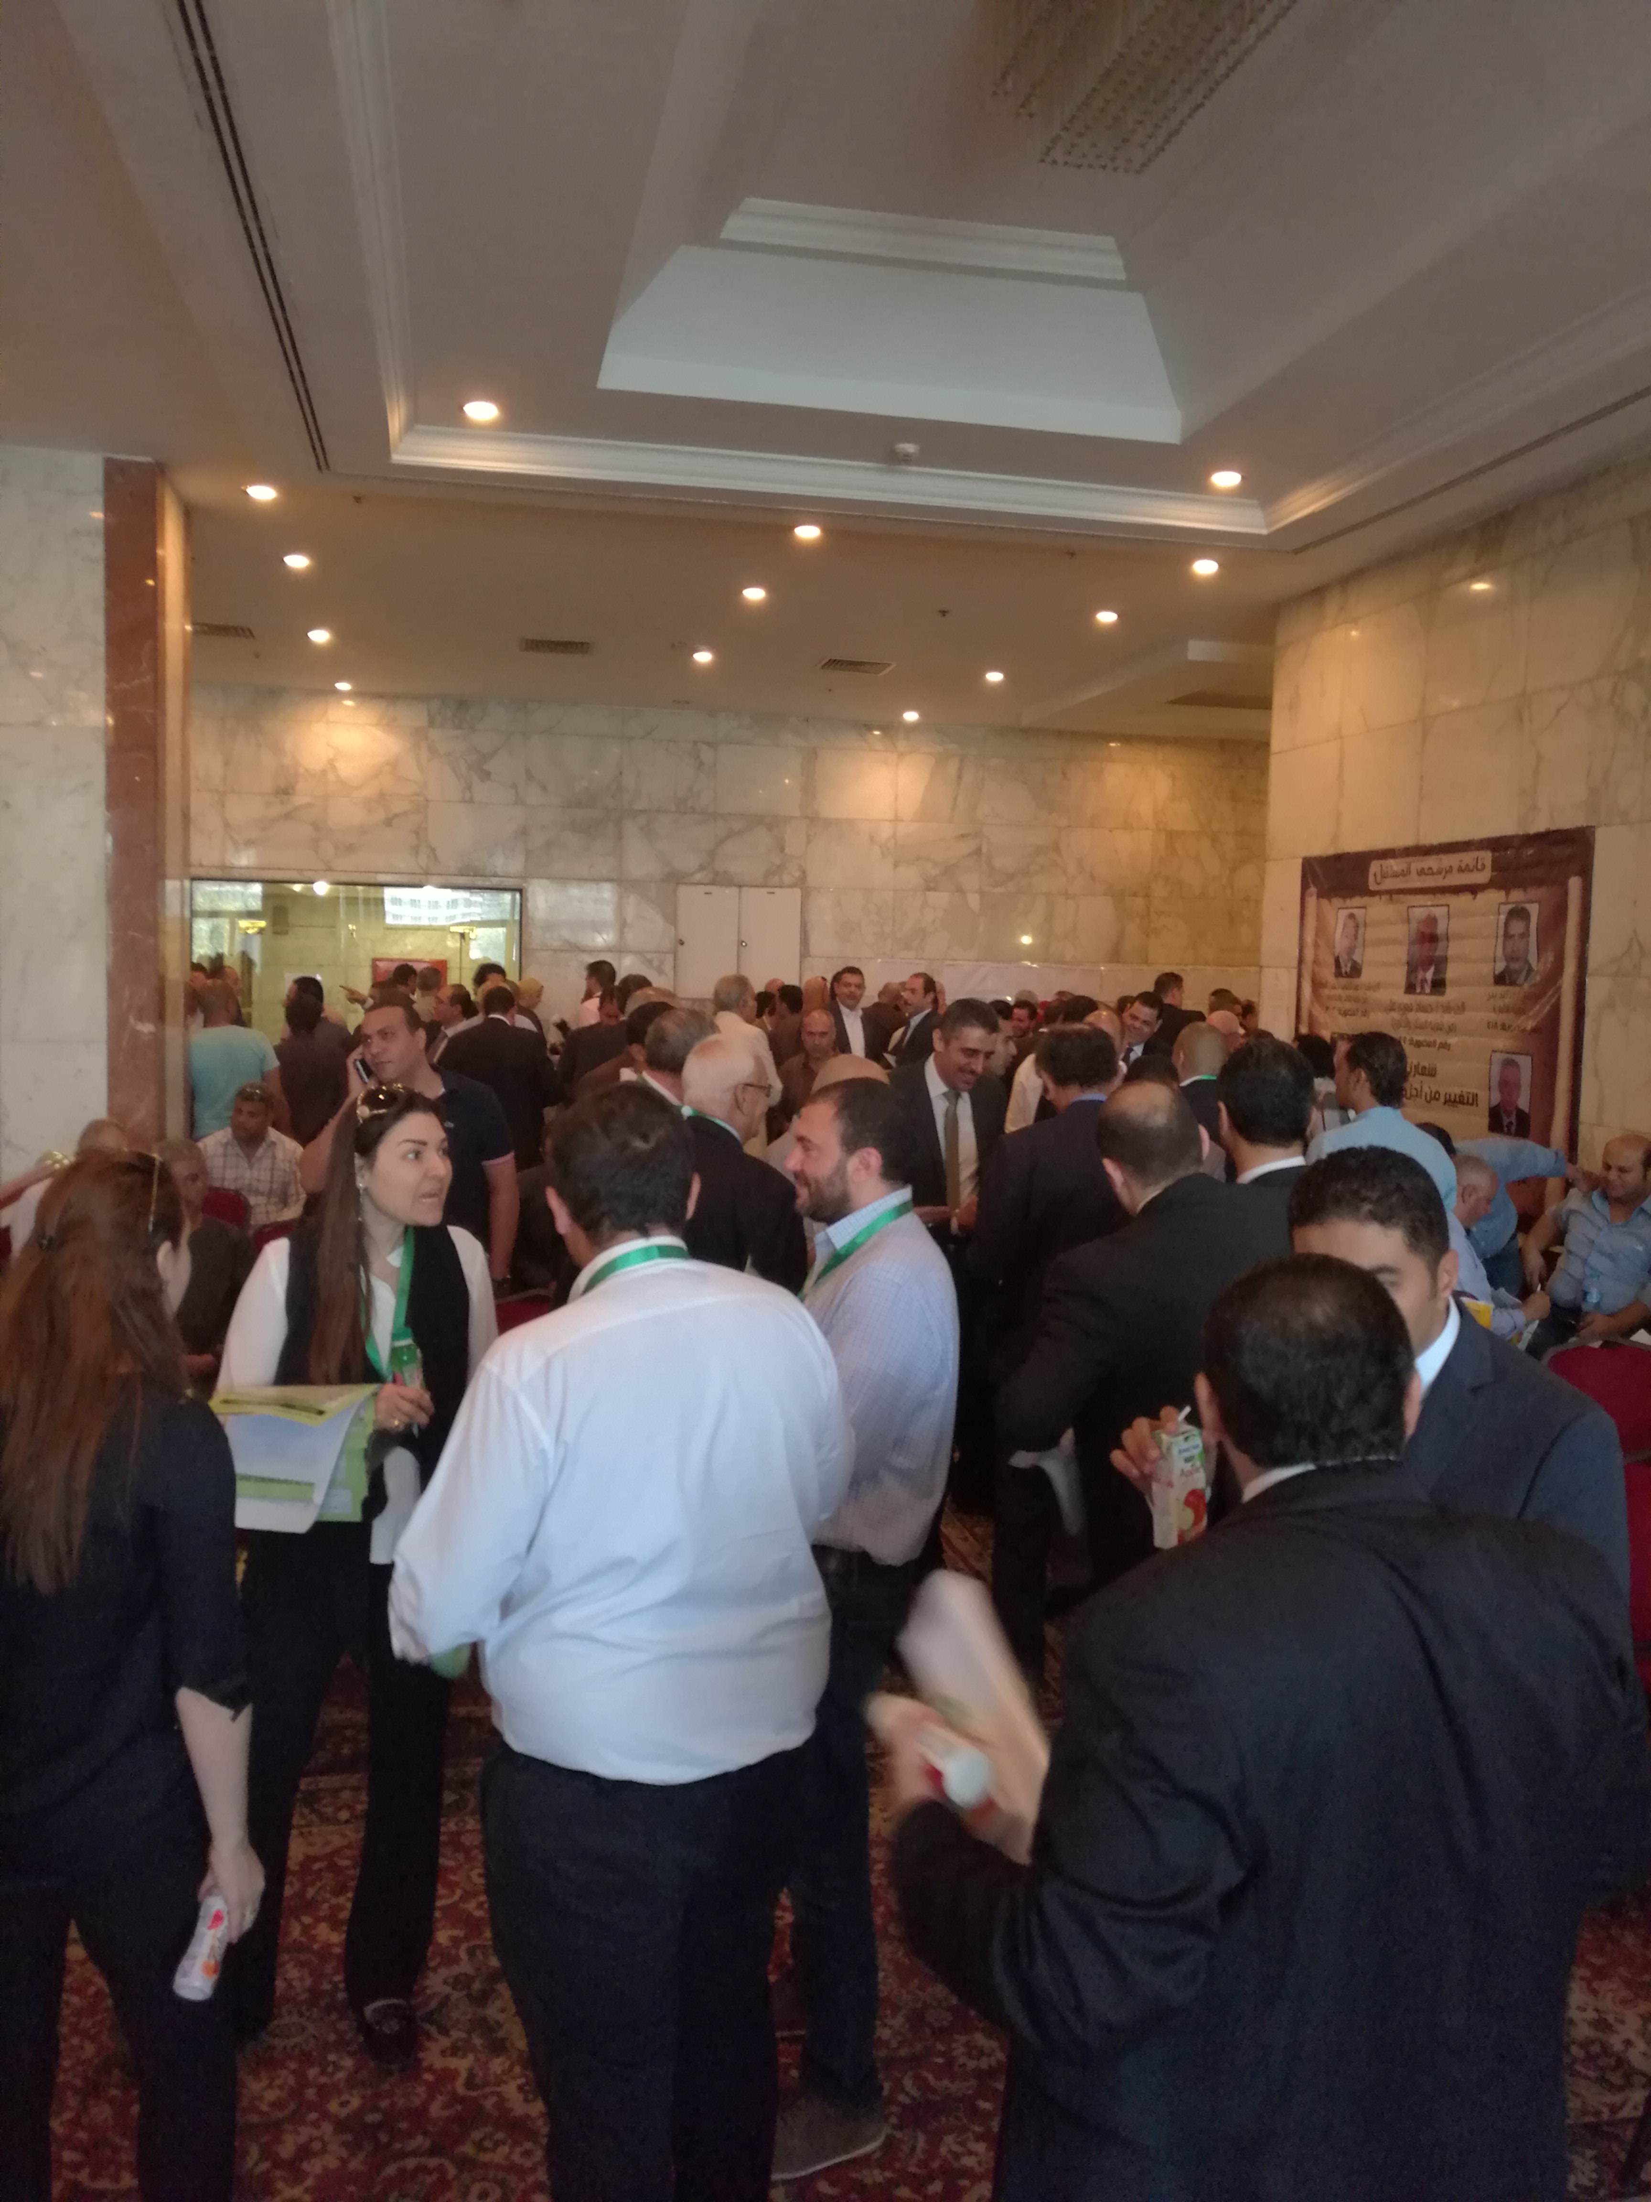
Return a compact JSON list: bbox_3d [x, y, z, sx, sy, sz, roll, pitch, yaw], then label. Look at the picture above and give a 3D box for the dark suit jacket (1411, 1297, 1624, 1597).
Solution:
[{"bbox_3d":[0.637,0.614,2.001,0.540,0.720,0.360,4,5,23],"label":"dark suit jacket"}]

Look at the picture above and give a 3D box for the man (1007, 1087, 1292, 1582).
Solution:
[{"bbox_3d":[0.609,0.812,3.051,0.570,1.680,0.430,0,5,-18],"label":"man"}]

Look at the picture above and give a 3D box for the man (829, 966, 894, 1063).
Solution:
[{"bbox_3d":[0.191,0.158,9.800,0.520,1.790,0.340,3,5,20],"label":"man"}]

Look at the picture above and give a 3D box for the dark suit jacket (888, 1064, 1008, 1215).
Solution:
[{"bbox_3d":[0.315,0.294,4.618,0.500,0.740,0.360,-1,6,-30],"label":"dark suit jacket"}]

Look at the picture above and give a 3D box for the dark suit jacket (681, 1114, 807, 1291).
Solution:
[{"bbox_3d":[-0.285,0.389,3.867,0.500,0.730,0.340,5,6,37],"label":"dark suit jacket"}]

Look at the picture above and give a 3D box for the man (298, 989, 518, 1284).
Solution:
[{"bbox_3d":[-1.126,0.581,4.643,0.560,1.765,0.420,3,5,14],"label":"man"}]

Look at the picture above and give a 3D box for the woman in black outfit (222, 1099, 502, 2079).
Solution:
[{"bbox_3d":[-0.792,0.807,2.900,0.500,1.640,0.380,0,5,-20],"label":"woman in black outfit"}]

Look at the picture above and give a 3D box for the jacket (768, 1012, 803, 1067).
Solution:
[{"bbox_3d":[-0.230,-0.138,10.200,0.500,0.720,0.320,-2,6,-37],"label":"jacket"}]

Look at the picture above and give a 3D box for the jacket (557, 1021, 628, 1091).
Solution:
[{"bbox_3d":[-1.068,-0.064,8.500,0.540,0.730,0.340,1,5,-6],"label":"jacket"}]

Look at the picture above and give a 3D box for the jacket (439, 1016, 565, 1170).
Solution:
[{"bbox_3d":[-1.526,-0.060,8.000,0.600,0.740,0.360,1,5,-3],"label":"jacket"}]

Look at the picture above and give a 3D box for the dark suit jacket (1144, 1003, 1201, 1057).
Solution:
[{"bbox_3d":[2.296,-0.272,11.416,0.540,0.740,0.360,4,5,23],"label":"dark suit jacket"}]

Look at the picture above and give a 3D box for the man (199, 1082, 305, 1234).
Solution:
[{"bbox_3d":[-2.298,0.595,6.900,0.560,1.290,0.750,0,5,-14],"label":"man"}]

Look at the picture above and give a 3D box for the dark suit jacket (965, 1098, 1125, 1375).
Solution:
[{"bbox_3d":[0.615,0.351,4.250,0.560,0.730,0.360,-1,5,-22],"label":"dark suit jacket"}]

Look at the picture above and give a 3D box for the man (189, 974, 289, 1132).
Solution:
[{"bbox_3d":[-2.703,0.309,7.700,0.560,1.710,0.340,0,5,-13],"label":"man"}]

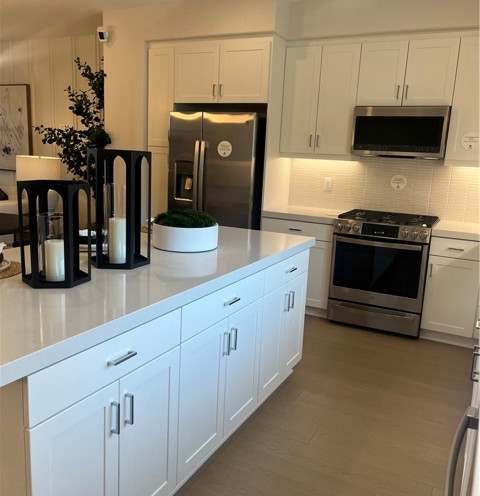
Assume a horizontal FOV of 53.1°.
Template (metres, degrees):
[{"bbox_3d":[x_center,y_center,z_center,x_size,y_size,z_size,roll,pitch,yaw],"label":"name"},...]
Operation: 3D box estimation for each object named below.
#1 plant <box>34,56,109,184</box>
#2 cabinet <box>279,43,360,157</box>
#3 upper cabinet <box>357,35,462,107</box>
[{"bbox_3d":[-1.797,-1.404,5.528,0.760,1.480,0.620,8,12,26],"label":"plant"},{"bbox_3d":[0.777,-1.334,4.441,0.681,0.970,0.339,8,12,26],"label":"cabinet"},{"bbox_3d":[1.430,-1.457,4.084,0.762,0.529,0.339,8,12,26],"label":"upper cabinet"}]

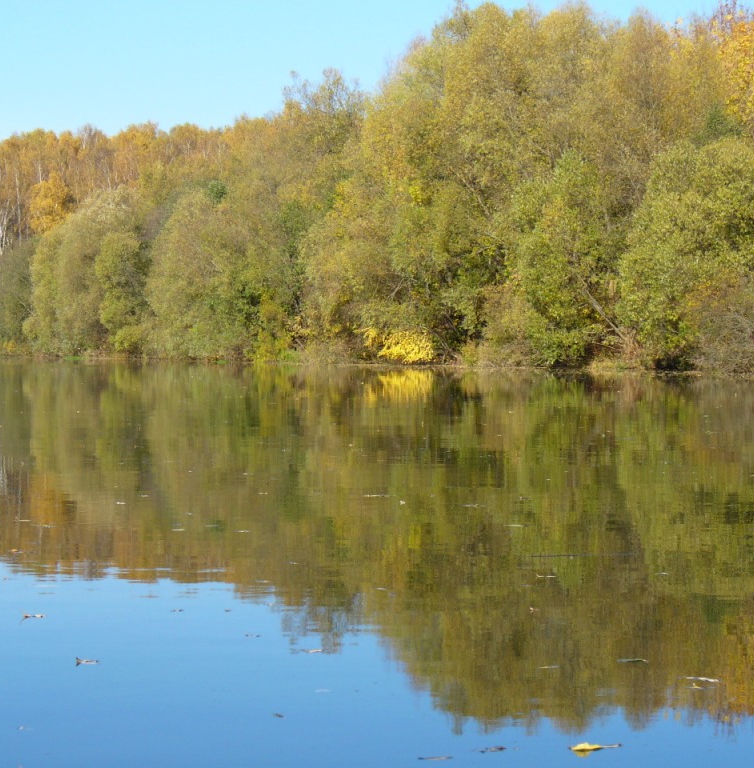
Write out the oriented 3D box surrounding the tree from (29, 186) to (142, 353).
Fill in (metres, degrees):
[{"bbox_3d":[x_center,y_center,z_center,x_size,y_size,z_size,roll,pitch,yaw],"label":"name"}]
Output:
[{"bbox_3d":[-18.856,-7.232,149.000,7.684,11.042,7.200,0,1,0],"label":"tree"}]

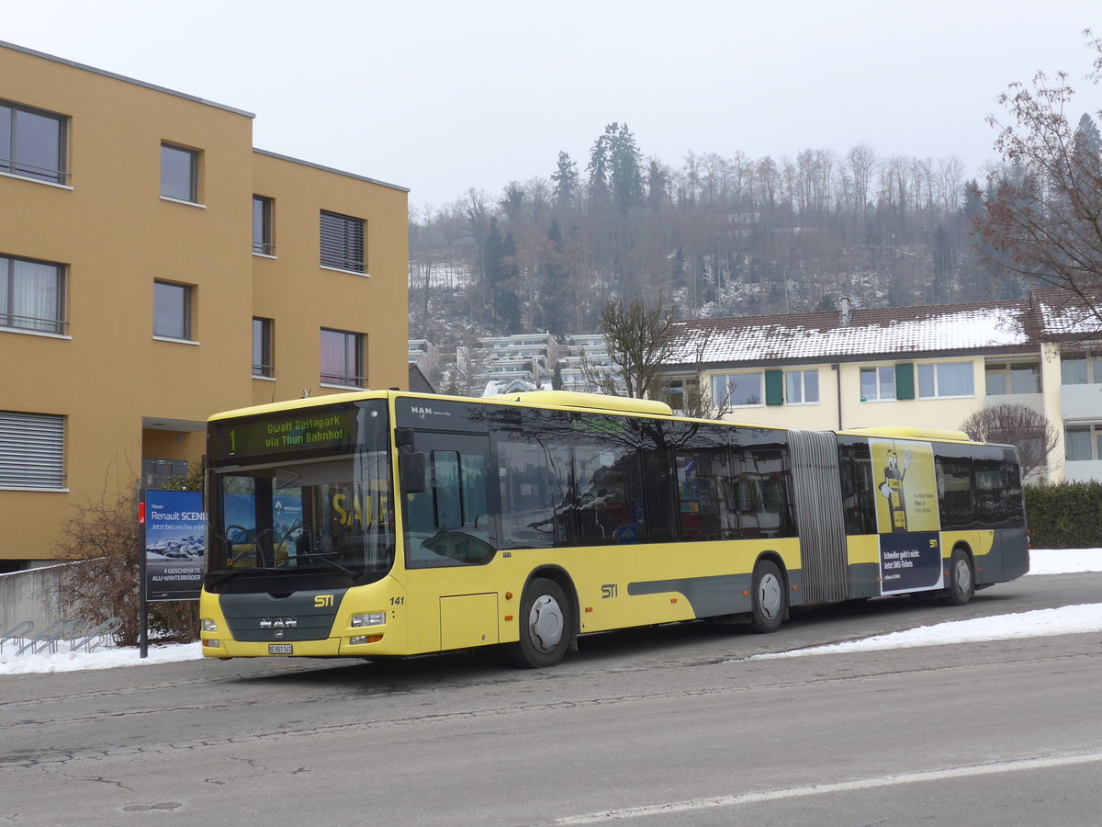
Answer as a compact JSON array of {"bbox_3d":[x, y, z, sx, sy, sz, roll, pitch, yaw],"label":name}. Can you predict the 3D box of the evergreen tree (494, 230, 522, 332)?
[{"bbox_3d":[-9.034,-28.073,330.000,5.600,21.500,5.600,-1,-6,0],"label":"evergreen tree"}]

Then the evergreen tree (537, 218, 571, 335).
[{"bbox_3d":[0.690,-29.485,335.000,7.000,25.000,7.000,-1,-6,0],"label":"evergreen tree"}]

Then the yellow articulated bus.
[{"bbox_3d":[2.569,1.507,21.726,2.550,2.980,18.000,-7,-6,35],"label":"yellow articulated bus"}]

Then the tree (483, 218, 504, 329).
[{"bbox_3d":[-12.326,-30.076,335.000,4.800,24.000,4.800,-1,-6,0],"label":"tree"}]

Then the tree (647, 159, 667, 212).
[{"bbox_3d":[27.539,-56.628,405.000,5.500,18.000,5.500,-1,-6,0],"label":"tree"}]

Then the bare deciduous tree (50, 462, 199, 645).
[{"bbox_3d":[-6.195,2.034,22.800,2.250,2.700,2.200,-1,-6,0],"label":"bare deciduous tree"}]

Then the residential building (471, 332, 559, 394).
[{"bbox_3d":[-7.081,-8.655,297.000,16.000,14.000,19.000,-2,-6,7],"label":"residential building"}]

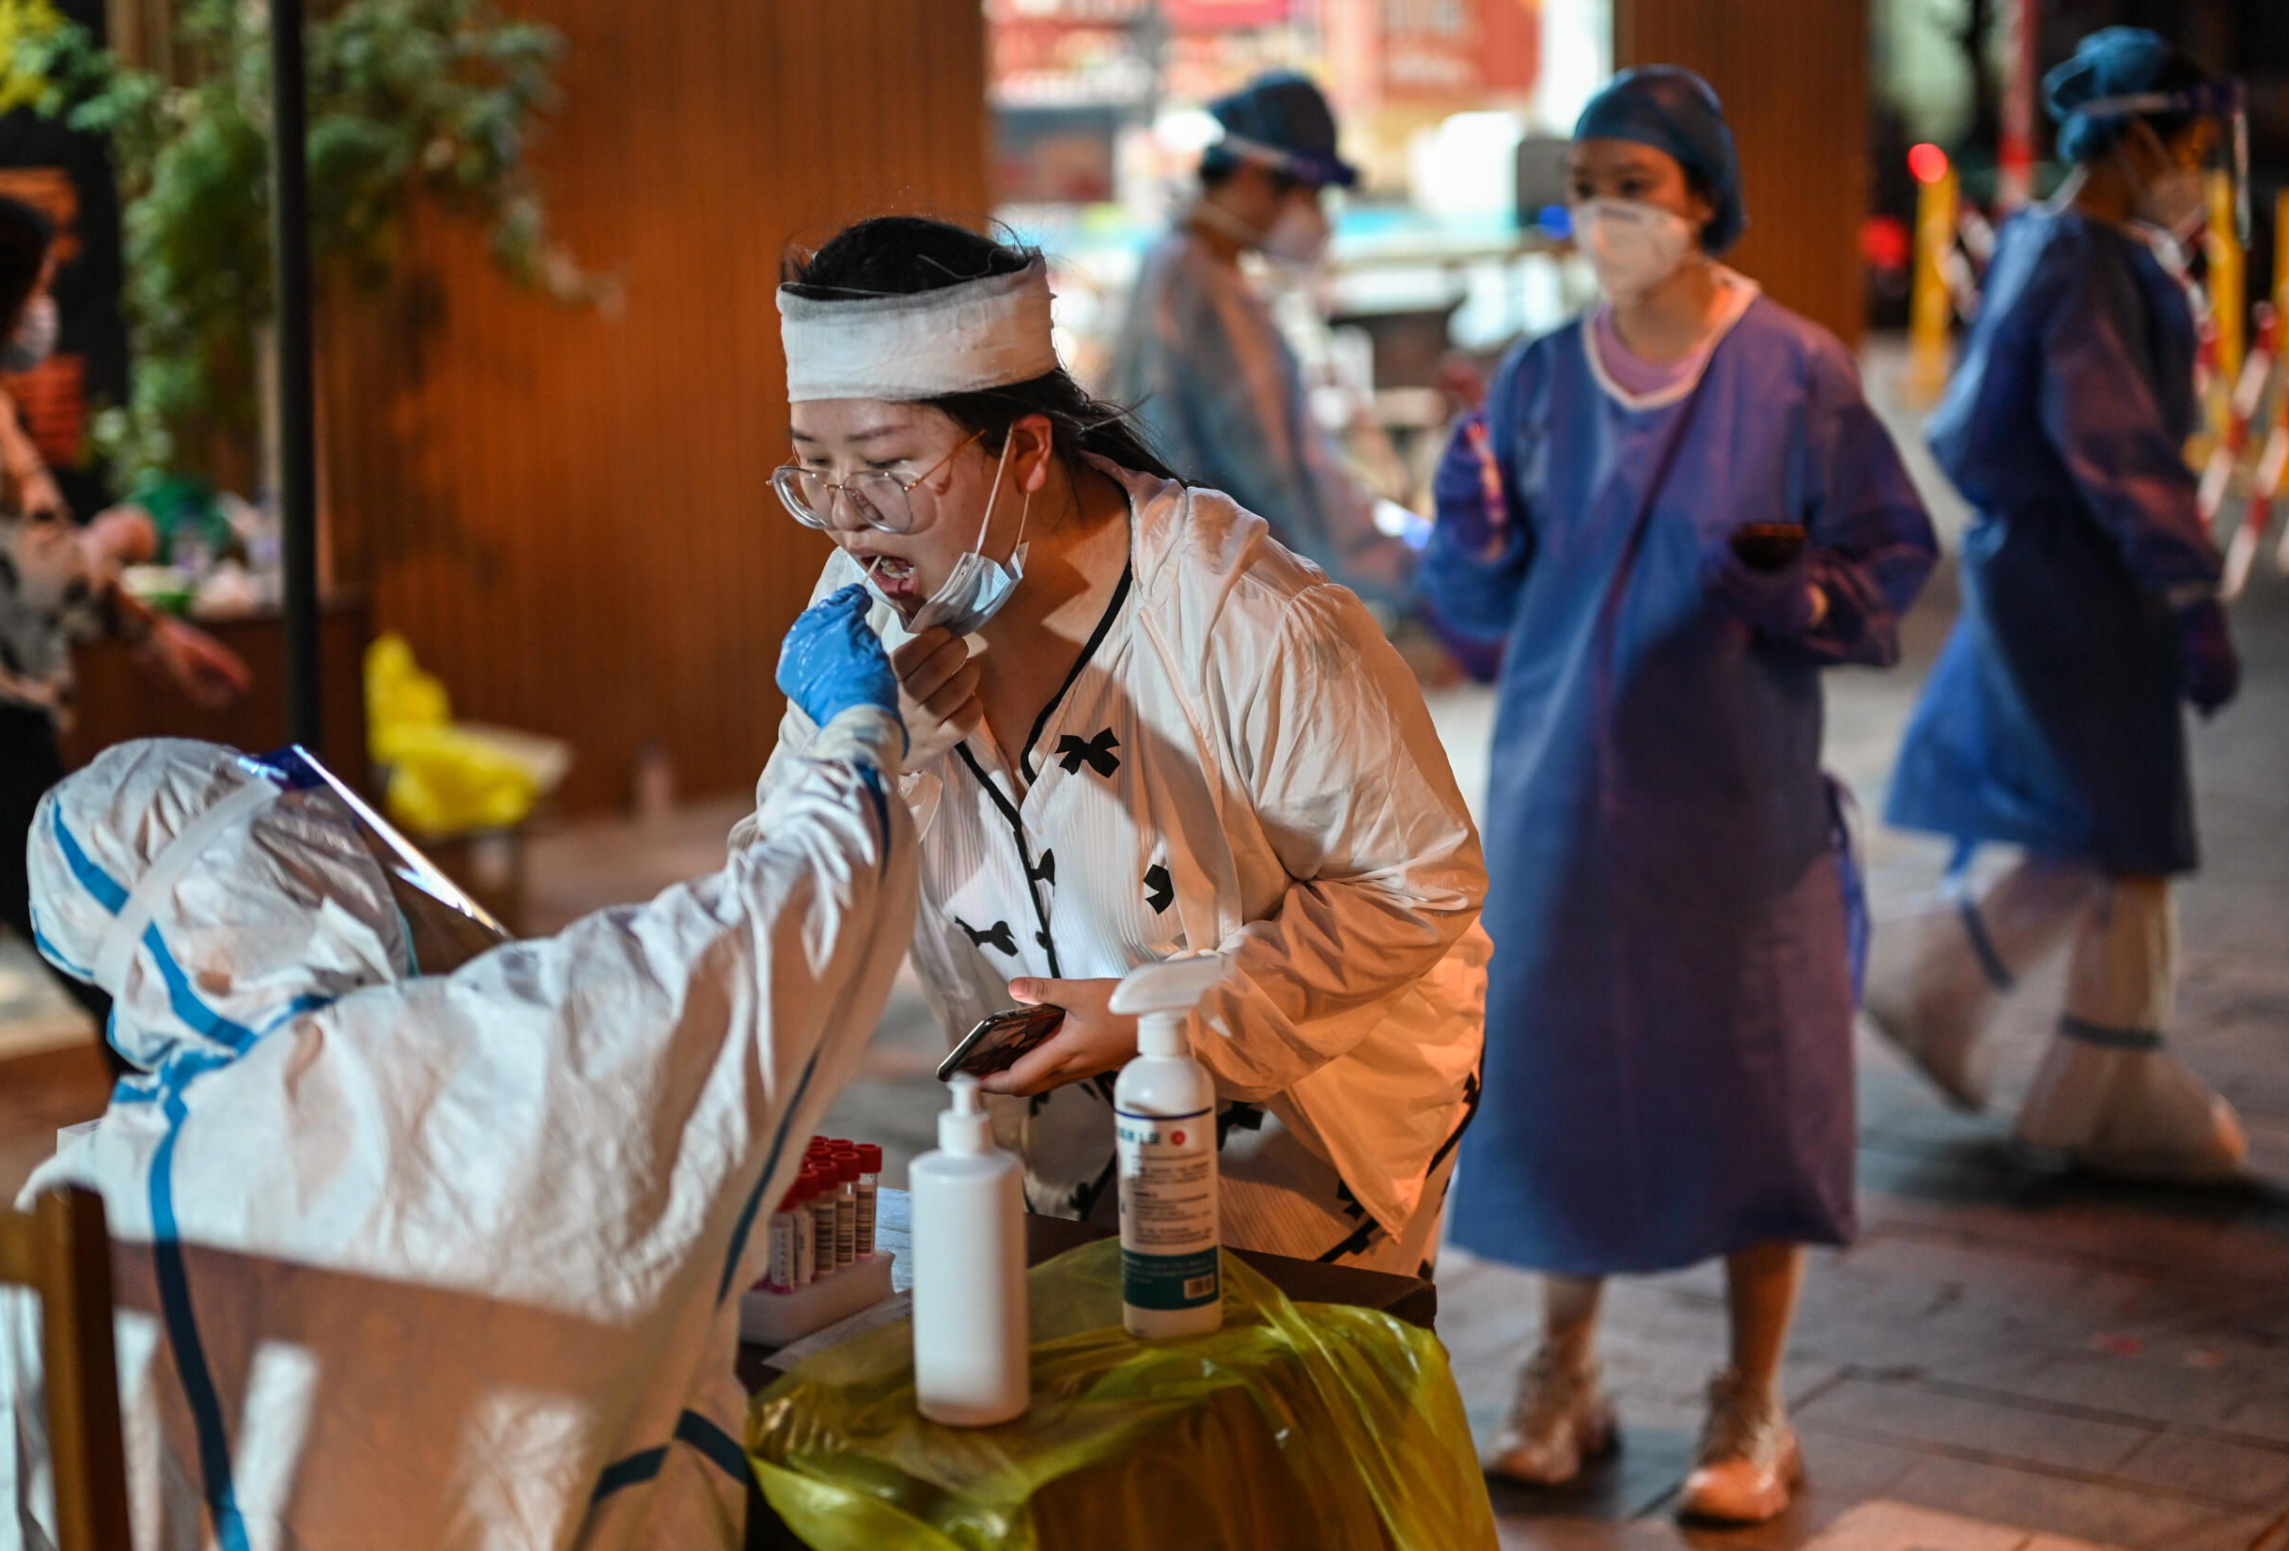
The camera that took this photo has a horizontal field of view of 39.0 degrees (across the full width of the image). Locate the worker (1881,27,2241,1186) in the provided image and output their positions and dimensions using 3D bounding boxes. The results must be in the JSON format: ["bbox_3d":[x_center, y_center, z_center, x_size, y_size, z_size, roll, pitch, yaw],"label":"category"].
[{"bbox_3d":[1.373,-0.234,4.766,0.560,1.680,0.500,0,11,2],"label":"worker"}]

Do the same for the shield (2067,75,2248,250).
[{"bbox_3d":[1.447,-0.876,4.631,0.250,0.235,0.200,-7,10,6],"label":"shield"}]

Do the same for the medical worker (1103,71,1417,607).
[{"bbox_3d":[0.192,-0.256,5.044,0.500,1.645,0.500,2,11,11],"label":"medical worker"}]

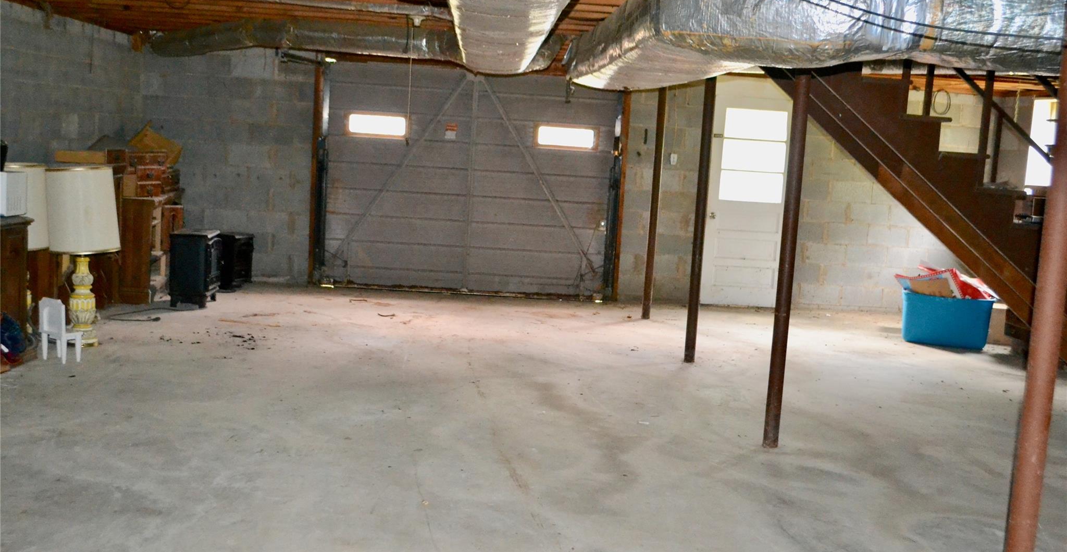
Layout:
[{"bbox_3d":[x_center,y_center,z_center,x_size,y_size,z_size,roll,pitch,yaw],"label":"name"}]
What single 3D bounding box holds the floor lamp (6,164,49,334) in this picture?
[{"bbox_3d":[-3.315,-0.170,7.465,0.450,1.130,0.450,3,6,-6],"label":"floor lamp"}]

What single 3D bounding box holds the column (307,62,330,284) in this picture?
[{"bbox_3d":[-1.962,-0.935,10.657,0.140,2.100,0.120,3,6,-6],"label":"column"}]

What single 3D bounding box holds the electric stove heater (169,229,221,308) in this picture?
[{"bbox_3d":[-2.725,-0.062,9.301,0.300,0.575,0.520,3,6,-5],"label":"electric stove heater"}]

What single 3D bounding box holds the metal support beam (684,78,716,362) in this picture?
[{"bbox_3d":[1.158,-0.447,7.972,0.076,2.100,0.076,3,6,-6],"label":"metal support beam"}]

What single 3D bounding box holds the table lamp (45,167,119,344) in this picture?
[{"bbox_3d":[-2.846,-0.128,7.314,0.450,1.125,0.450,3,6,-6],"label":"table lamp"}]

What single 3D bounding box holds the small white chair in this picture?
[{"bbox_3d":[-2.772,0.313,6.811,0.210,0.372,0.160,7,7,26],"label":"small white chair"}]

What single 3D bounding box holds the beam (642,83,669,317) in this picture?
[{"bbox_3d":[1.046,-0.676,9.974,0.075,2.100,0.075,3,6,-6],"label":"beam"}]

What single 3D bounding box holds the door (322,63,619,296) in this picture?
[{"bbox_3d":[-0.544,-0.889,10.884,2.740,2.130,0.080,3,6,-6],"label":"door"}]

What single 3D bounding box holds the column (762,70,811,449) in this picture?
[{"bbox_3d":[1.259,-0.189,5.698,0.078,2.100,0.078,3,6,-6],"label":"column"}]

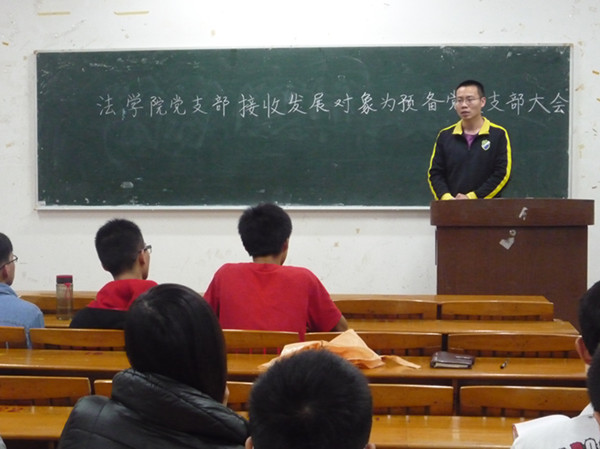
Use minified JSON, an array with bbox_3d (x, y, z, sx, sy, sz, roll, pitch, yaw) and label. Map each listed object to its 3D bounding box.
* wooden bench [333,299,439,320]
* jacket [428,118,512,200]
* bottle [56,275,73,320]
[{"bbox_3d":[0.368,0.713,5.321,0.480,0.800,0.420,0,3,5],"label":"wooden bench"},{"bbox_3d":[1.027,-0.311,7.200,0.480,0.660,0.280,1,3,16],"label":"jacket"},{"bbox_3d":[-0.997,0.309,5.060,0.068,0.188,0.068,0,3,5],"label":"bottle"}]

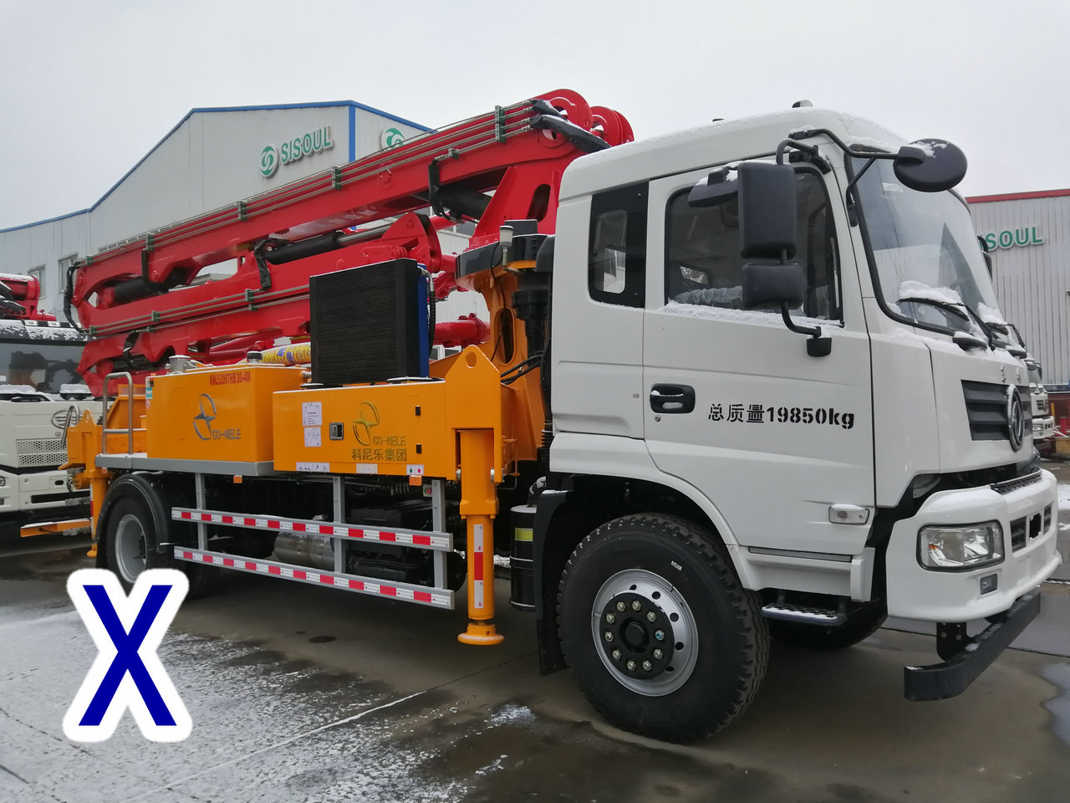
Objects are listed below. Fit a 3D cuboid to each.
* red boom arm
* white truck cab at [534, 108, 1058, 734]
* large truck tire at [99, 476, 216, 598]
[{"bbox_3d":[-2.417,-1.041,7.786,7.732,1.675,0.837,-2,-1,40],"label":"red boom arm"},{"bbox_3d":[1.564,0.082,4.542,2.069,2.817,2.423,-2,-1,40],"label":"white truck cab"},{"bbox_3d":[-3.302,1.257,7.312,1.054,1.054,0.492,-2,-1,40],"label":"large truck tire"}]

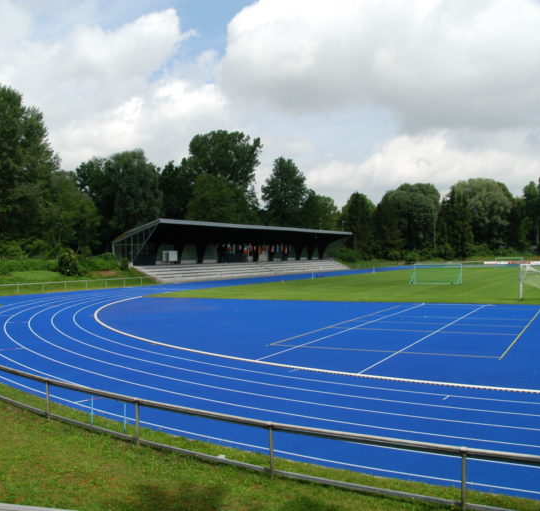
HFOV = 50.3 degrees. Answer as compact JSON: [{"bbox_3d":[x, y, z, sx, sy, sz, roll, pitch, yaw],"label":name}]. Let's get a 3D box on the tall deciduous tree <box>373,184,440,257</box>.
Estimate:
[{"bbox_3d":[38.080,-9.450,160.000,18.100,21.700,16.300,0,0,0],"label":"tall deciduous tree"}]

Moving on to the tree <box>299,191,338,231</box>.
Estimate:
[{"bbox_3d":[12.200,-6.900,145.000,10.000,19.000,10.000,0,0,0],"label":"tree"}]

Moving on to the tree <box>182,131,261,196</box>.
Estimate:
[{"bbox_3d":[-9.900,-11.400,115.000,16.000,27.200,15.000,0,0,0],"label":"tree"}]

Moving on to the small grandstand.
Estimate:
[{"bbox_3d":[-1.500,-0.750,101.500,7.800,8.100,63.500,0,0,30],"label":"small grandstand"}]

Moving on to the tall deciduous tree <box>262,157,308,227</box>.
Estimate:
[{"bbox_3d":[3.550,-10.100,132.000,10.600,25.200,10.500,0,0,0],"label":"tall deciduous tree"}]

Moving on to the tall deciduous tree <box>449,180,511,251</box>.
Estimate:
[{"bbox_3d":[61.950,-10.640,169.000,19.100,23.900,17.200,0,0,0],"label":"tall deciduous tree"}]

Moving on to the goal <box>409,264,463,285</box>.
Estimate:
[{"bbox_3d":[17.550,1.960,60.800,5.150,2.050,1.600,0,0,32],"label":"goal"}]

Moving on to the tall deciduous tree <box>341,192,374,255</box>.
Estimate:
[{"bbox_3d":[21.590,-6.910,142.000,8.900,17.300,8.400,0,0,0],"label":"tall deciduous tree"}]

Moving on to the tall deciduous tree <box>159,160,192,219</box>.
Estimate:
[{"bbox_3d":[-19.170,-8.370,112.000,9.000,20.200,9.000,0,0,0],"label":"tall deciduous tree"}]

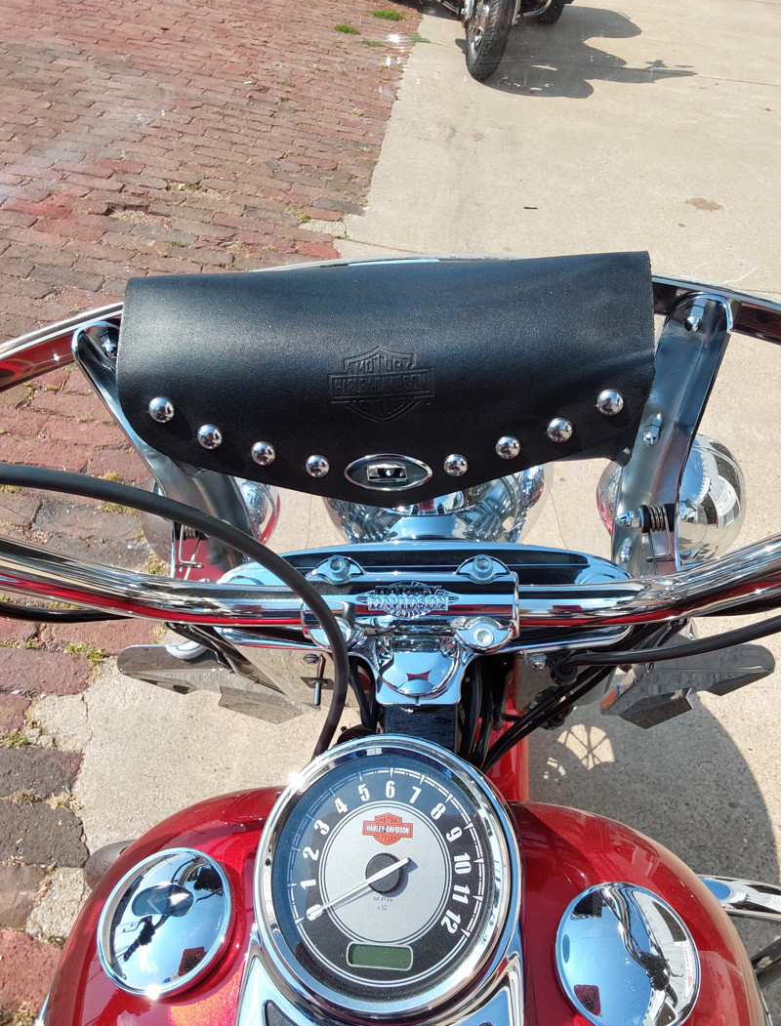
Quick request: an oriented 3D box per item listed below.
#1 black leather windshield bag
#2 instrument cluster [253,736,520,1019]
[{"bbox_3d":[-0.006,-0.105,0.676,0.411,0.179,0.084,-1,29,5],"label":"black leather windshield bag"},{"bbox_3d":[0.000,0.187,0.438,0.135,0.045,0.135,2,66,5],"label":"instrument cluster"}]

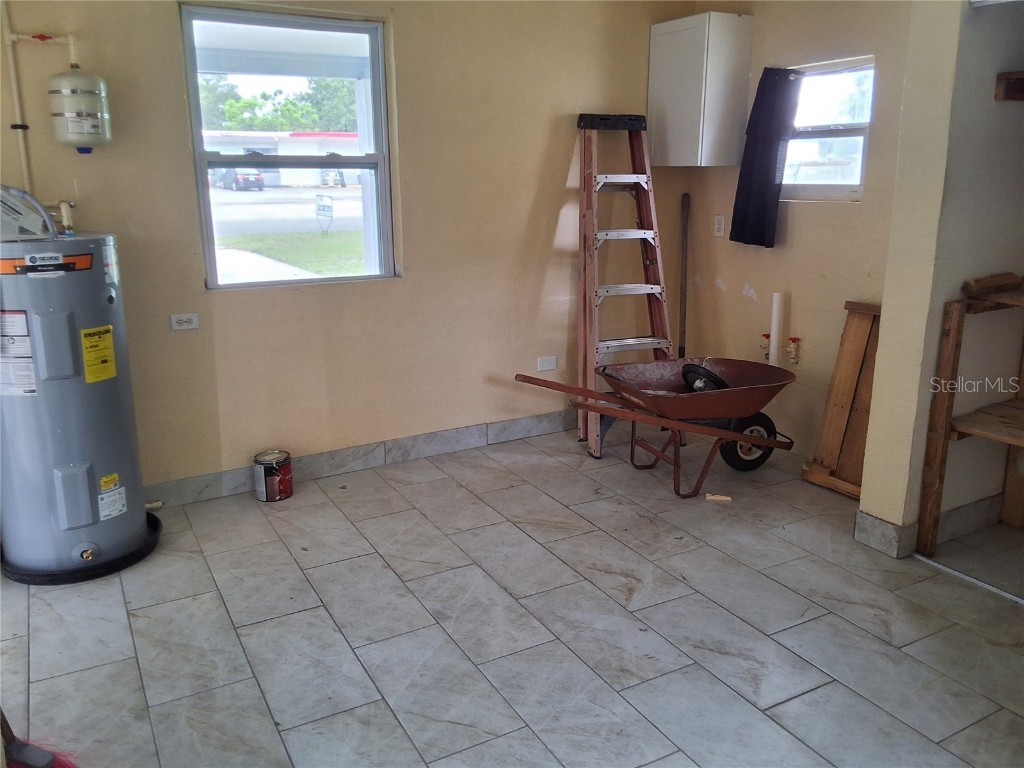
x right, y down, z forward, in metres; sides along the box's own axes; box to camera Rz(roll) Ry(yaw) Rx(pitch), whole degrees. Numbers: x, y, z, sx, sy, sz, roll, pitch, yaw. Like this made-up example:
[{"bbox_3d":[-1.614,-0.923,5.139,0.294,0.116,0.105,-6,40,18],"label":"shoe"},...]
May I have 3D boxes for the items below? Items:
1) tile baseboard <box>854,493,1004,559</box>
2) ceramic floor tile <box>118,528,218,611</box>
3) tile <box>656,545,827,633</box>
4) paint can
[{"bbox_3d":[1.762,0.554,3.476,0.690,0.138,0.205,-8,17,-28],"label":"tile baseboard"},{"bbox_3d":[-1.370,0.723,3.261,0.305,0.010,0.611,-8,17,-28],"label":"ceramic floor tile"},{"bbox_3d":[0.824,0.748,3.049,0.301,0.010,0.604,-8,17,-28],"label":"tile"},{"bbox_3d":[-1.115,0.432,3.877,0.165,0.193,0.165,0,15,0],"label":"paint can"}]

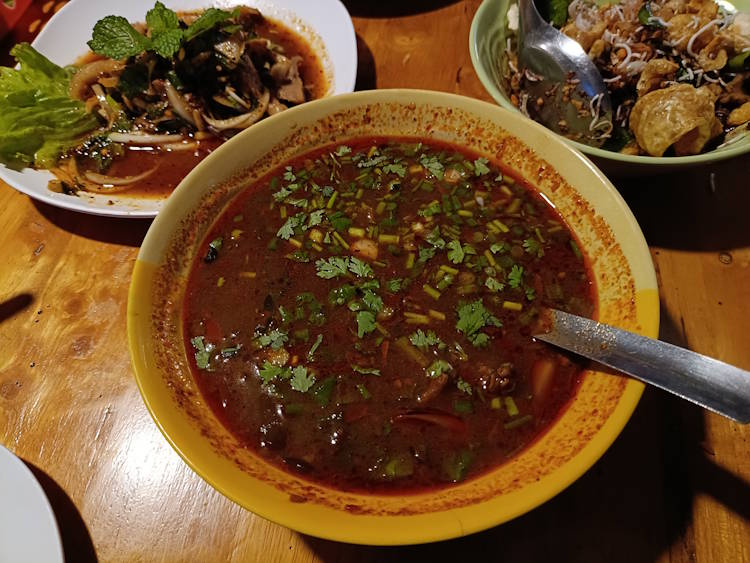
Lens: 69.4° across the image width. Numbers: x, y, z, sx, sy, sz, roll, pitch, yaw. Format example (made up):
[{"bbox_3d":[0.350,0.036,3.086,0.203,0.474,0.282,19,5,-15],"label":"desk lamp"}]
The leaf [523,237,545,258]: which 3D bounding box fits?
[{"bbox_3d":[0.078,-0.016,0.268,0.008,0.003,0.012,-17,59,-7],"label":"leaf"}]

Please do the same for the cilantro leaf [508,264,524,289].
[{"bbox_3d":[0.068,-0.002,0.260,0.006,0.003,0.013,24,63,17],"label":"cilantro leaf"}]

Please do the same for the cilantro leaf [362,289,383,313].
[{"bbox_3d":[-0.001,0.009,0.257,0.007,0.004,0.015,-36,63,-18],"label":"cilantro leaf"}]

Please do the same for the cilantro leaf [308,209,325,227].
[{"bbox_3d":[-0.031,-0.033,0.284,0.007,0.004,0.012,7,59,7],"label":"cilantro leaf"}]

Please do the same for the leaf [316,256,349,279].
[{"bbox_3d":[-0.021,-0.007,0.267,0.016,0.004,0.013,0,58,3],"label":"leaf"}]

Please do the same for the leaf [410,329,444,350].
[{"bbox_3d":[0.024,0.026,0.245,0.015,0.004,0.009,4,59,6],"label":"leaf"}]

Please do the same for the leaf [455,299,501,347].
[{"bbox_3d":[0.048,0.019,0.248,0.020,0.005,0.024,3,59,5],"label":"leaf"}]

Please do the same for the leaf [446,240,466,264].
[{"bbox_3d":[0.041,-0.015,0.269,0.008,0.004,0.015,1,58,4],"label":"leaf"}]

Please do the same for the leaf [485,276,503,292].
[{"bbox_3d":[0.057,0.002,0.258,0.010,0.003,0.005,30,65,19],"label":"leaf"}]

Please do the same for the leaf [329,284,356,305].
[{"bbox_3d":[-0.015,0.006,0.260,0.014,0.003,0.010,-16,59,-7],"label":"leaf"}]

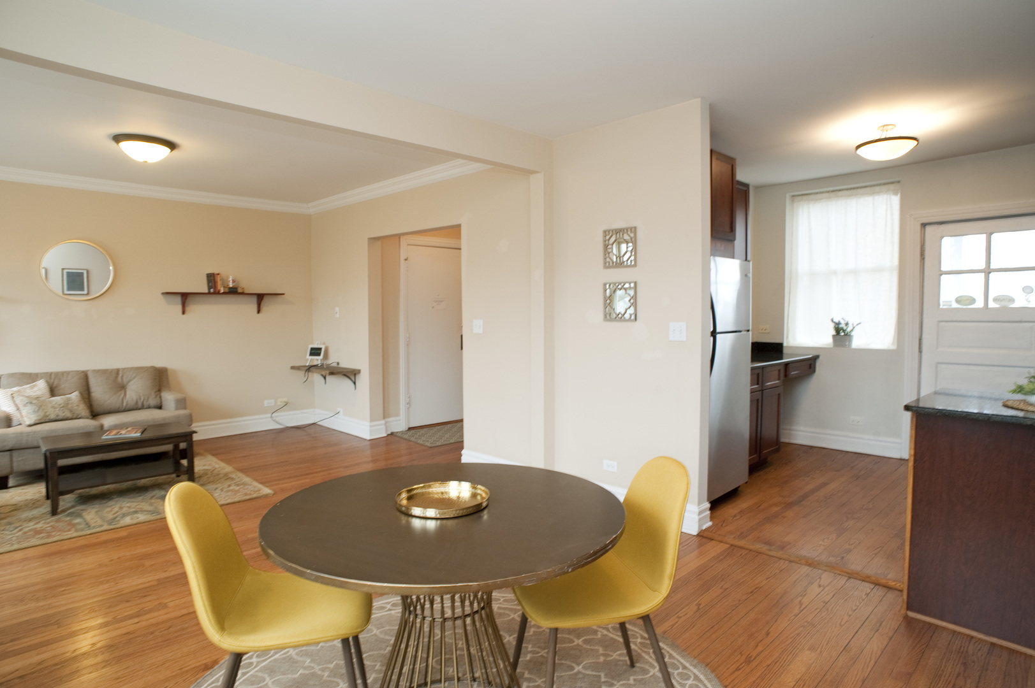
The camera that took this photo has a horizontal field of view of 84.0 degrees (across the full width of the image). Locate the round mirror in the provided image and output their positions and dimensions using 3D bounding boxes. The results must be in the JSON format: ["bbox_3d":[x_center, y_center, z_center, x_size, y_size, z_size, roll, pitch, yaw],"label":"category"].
[{"bbox_3d":[-4.057,-0.685,5.314,0.550,0.550,0.030,-4,5,-44],"label":"round mirror"}]

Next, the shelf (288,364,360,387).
[{"bbox_3d":[-2.132,0.376,6.360,0.360,0.225,0.950,-4,5,-44],"label":"shelf"}]

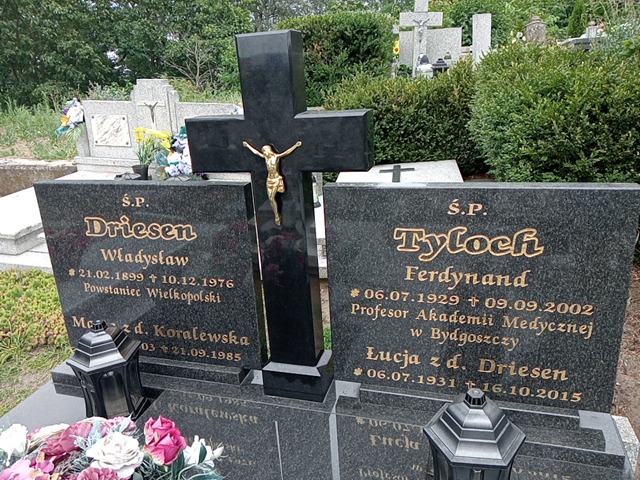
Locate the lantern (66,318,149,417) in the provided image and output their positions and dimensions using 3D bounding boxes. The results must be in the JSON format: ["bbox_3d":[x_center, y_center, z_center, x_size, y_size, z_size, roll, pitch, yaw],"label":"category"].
[{"bbox_3d":[-0.668,0.405,1.641,0.195,0.323,0.214,-2,21,6],"label":"lantern"}]

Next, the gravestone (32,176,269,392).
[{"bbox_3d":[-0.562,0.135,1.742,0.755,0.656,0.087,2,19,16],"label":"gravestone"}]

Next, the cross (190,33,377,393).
[{"bbox_3d":[-0.100,-0.021,1.488,0.504,1.060,0.129,3,22,17],"label":"cross"}]

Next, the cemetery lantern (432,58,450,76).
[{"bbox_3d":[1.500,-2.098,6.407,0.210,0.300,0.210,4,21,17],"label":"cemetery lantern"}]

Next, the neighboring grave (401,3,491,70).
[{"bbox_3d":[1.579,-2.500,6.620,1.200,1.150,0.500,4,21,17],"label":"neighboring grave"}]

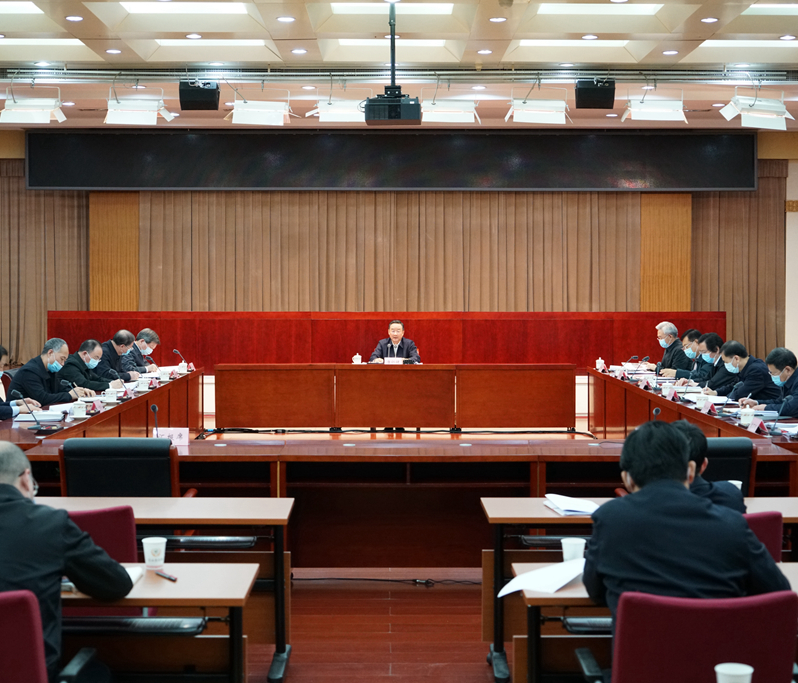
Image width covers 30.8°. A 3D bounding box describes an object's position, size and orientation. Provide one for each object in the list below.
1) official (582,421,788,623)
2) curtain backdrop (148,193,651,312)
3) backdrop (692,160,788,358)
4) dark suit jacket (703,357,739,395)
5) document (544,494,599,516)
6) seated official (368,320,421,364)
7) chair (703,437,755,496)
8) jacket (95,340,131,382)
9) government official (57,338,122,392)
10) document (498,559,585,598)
[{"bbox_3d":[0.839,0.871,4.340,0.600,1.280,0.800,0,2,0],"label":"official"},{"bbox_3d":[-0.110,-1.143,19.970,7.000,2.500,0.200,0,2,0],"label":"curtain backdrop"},{"bbox_3d":[4.835,-1.107,20.600,1.370,2.950,0.180,0,2,0],"label":"backdrop"},{"bbox_3d":[2.869,0.377,12.750,0.500,0.580,0.520,0,2,-3],"label":"dark suit jacket"},{"bbox_3d":[0.770,0.693,6.234,0.210,0.045,0.297,0,2,-11],"label":"document"},{"bbox_3d":[-0.041,0.381,17.150,0.580,1.260,0.740,0,2,0],"label":"seated official"},{"bbox_3d":[1.446,0.917,7.100,0.660,0.960,0.660,0,2,0],"label":"chair"},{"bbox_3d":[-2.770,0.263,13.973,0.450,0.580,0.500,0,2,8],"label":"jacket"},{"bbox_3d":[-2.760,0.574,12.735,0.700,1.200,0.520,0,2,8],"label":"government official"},{"bbox_3d":[0.483,0.722,4.446,0.220,0.070,0.300,2,3,45],"label":"document"}]

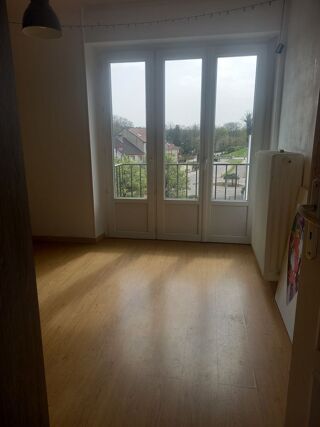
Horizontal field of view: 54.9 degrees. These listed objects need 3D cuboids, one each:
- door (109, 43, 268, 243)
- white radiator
[{"bbox_3d":[0.234,-0.744,3.674,1.865,2.227,0.089,2,13,9],"label":"door"},{"bbox_3d":[1.103,-0.035,3.013,0.237,1.069,0.910,2,13,9],"label":"white radiator"}]

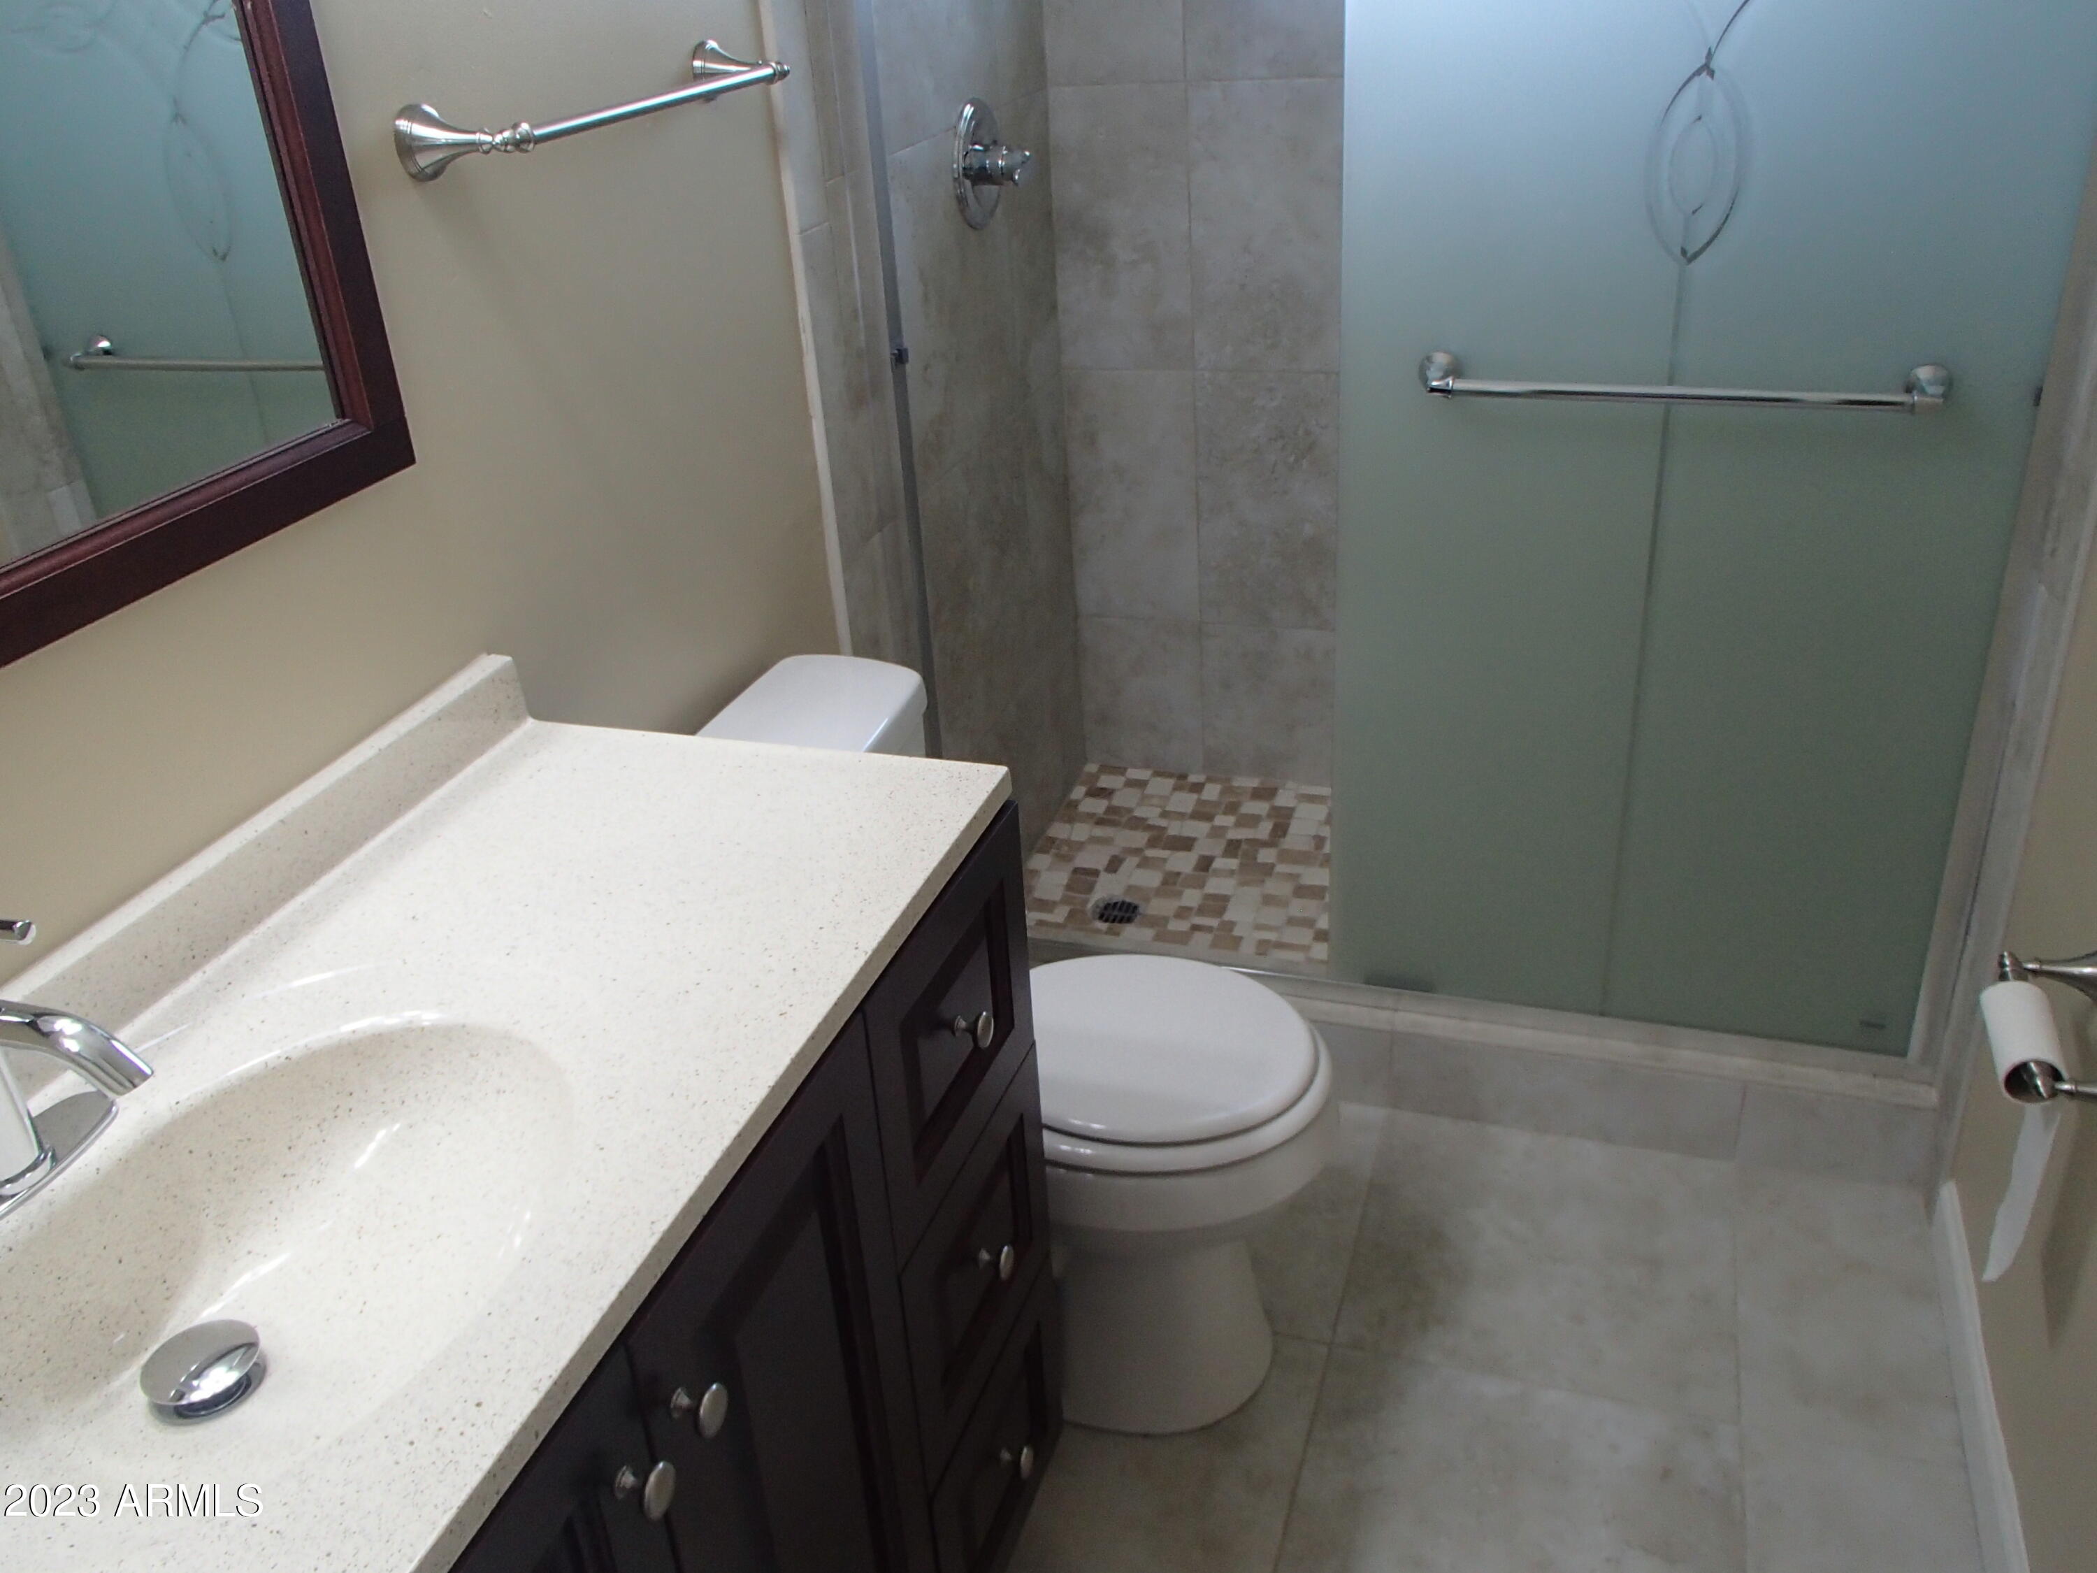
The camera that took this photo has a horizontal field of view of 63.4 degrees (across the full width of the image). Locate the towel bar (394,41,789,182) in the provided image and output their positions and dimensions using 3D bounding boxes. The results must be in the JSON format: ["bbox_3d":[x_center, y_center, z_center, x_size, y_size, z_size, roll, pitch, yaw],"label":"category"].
[{"bbox_3d":[-0.380,-0.618,1.529,0.089,0.059,0.534,6,30,18],"label":"towel bar"}]

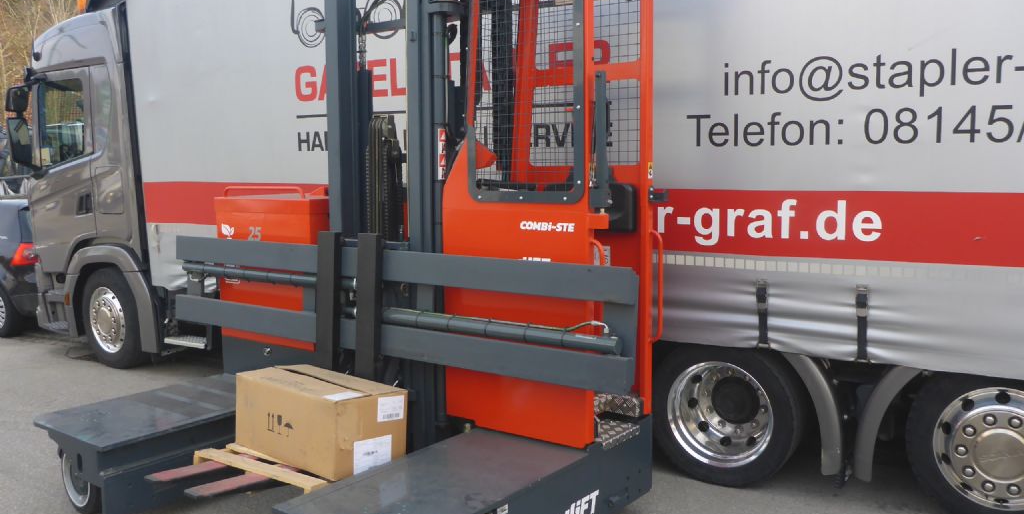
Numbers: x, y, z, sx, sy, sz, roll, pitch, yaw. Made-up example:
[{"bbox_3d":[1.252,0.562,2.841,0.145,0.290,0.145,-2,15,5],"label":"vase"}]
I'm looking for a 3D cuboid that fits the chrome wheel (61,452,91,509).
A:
[{"bbox_3d":[-2.091,1.076,4.081,0.295,0.295,0.120,4,8,35],"label":"chrome wheel"}]

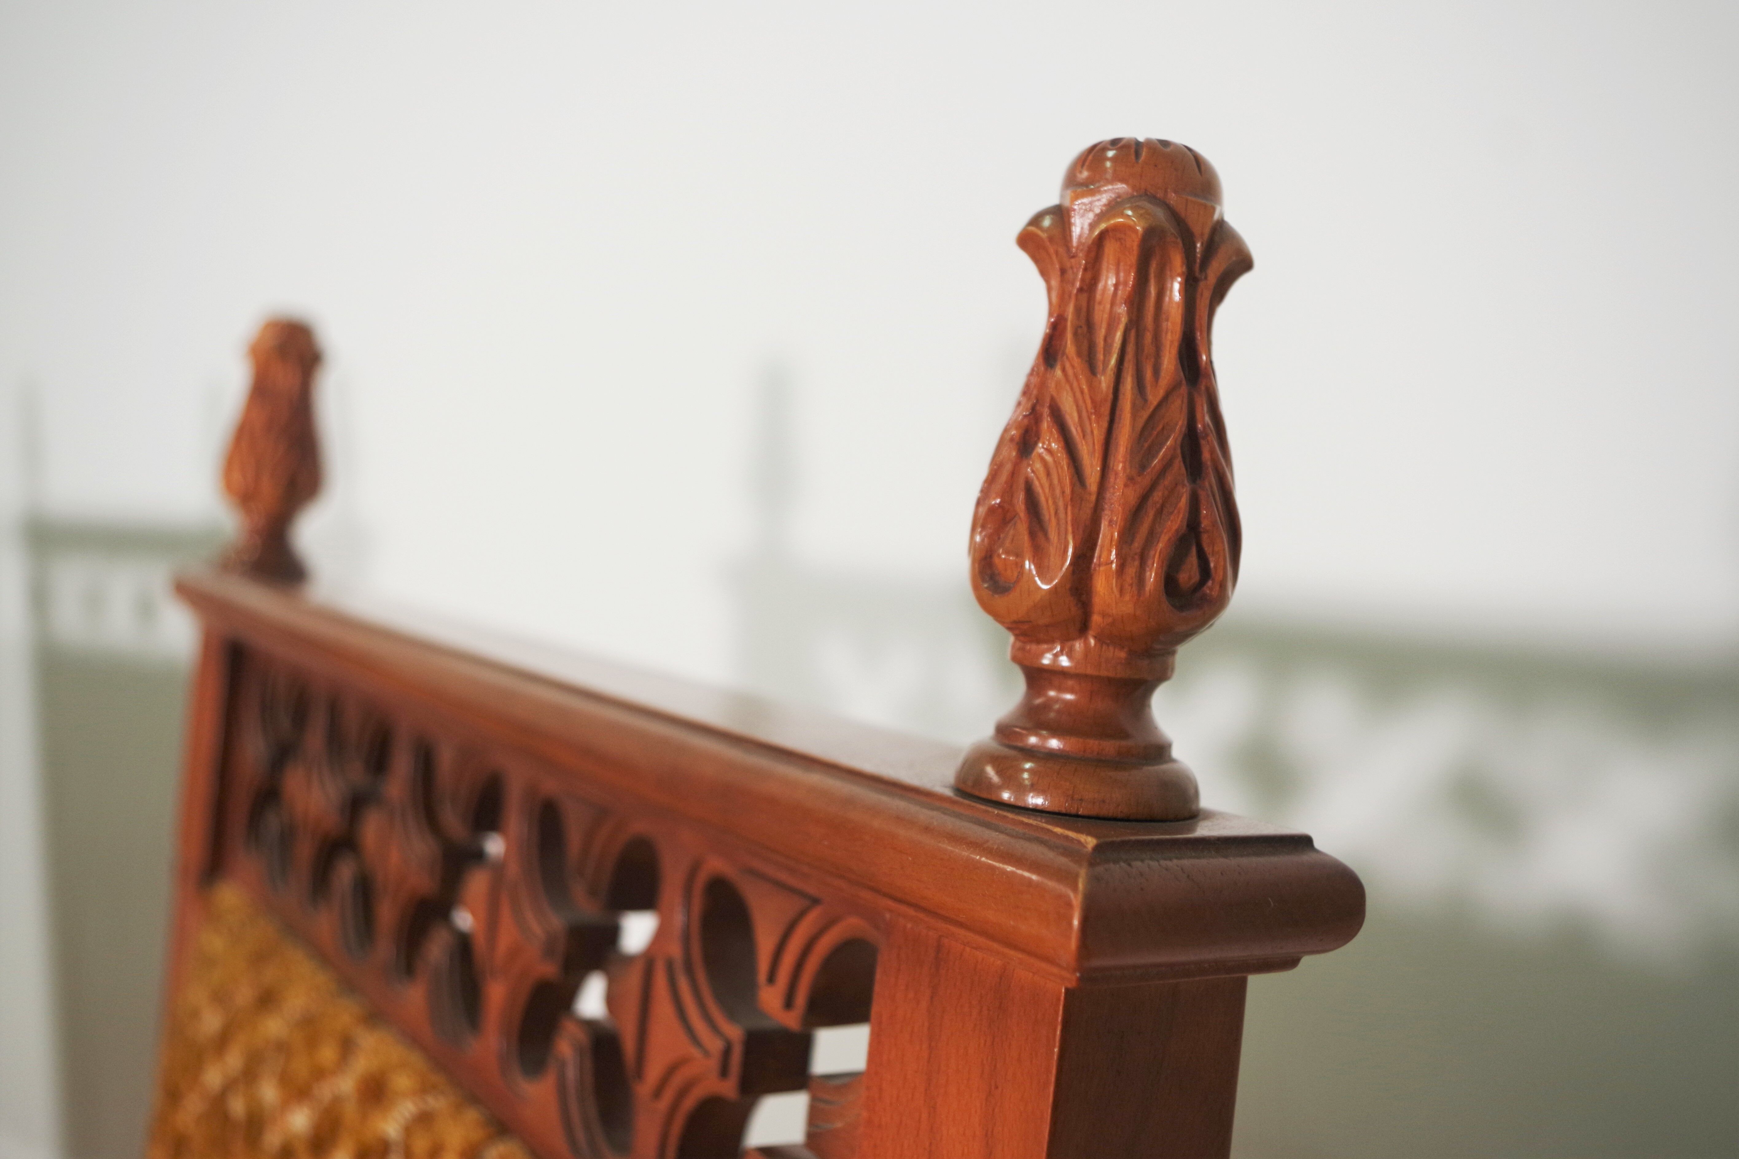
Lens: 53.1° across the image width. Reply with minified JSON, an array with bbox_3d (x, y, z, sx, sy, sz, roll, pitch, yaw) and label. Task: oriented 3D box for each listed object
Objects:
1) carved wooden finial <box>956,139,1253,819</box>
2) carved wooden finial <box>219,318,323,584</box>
[{"bbox_3d":[0.036,-0.016,0.264,0.040,0.101,0.040,5,1,0],"label":"carved wooden finial"},{"bbox_3d":[-0.236,-0.051,0.689,0.040,0.101,0.040,5,2,-33],"label":"carved wooden finial"}]

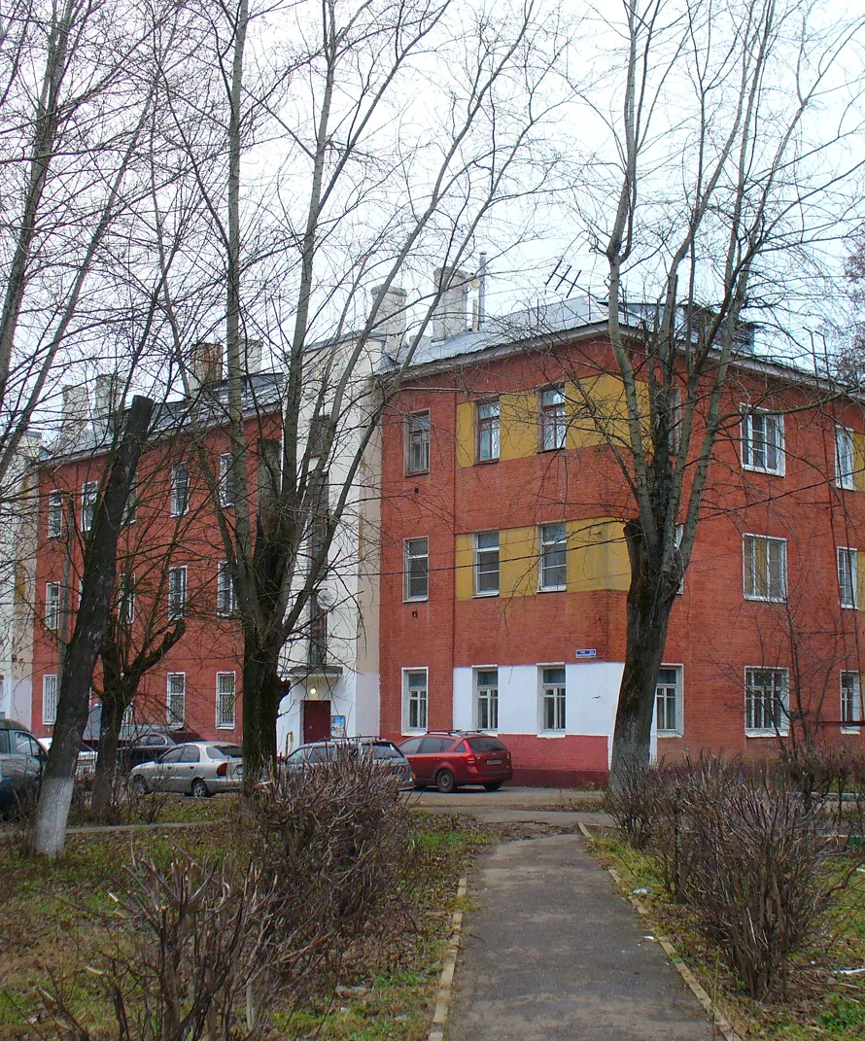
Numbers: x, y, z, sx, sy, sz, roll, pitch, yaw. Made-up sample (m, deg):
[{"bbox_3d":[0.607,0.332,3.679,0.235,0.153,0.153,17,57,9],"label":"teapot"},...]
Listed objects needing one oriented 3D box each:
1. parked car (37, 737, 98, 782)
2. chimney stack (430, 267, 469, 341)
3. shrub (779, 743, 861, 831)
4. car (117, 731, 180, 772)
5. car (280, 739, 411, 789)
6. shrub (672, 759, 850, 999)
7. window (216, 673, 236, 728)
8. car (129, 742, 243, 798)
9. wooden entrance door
[{"bbox_3d":[-11.021,7.141,44.002,1.700,1.440,4.300,7,-10,-42],"label":"parked car"},{"bbox_3d":[0.581,-7.296,51.114,1.060,2.565,0.640,7,-10,-42],"label":"chimney stack"},{"bbox_3d":[5.566,3.746,21.300,1.150,1.280,1.150,1,-7,0],"label":"shrub"},{"bbox_3d":[-7.877,7.204,45.000,1.750,1.430,4.600,7,-10,-43],"label":"car"},{"bbox_3d":[-2.521,5.972,36.500,1.700,1.480,4.350,7,-10,-43],"label":"car"},{"bbox_3d":[1.954,2.107,8.909,1.032,1.299,1.032,0,-7,0],"label":"shrub"},{"bbox_3d":[-6.479,5.685,46.579,0.150,1.780,1.060,7,-10,-42],"label":"window"},{"bbox_3d":[-6.228,6.505,39.000,4.240,1.430,1.680,-6,-10,44],"label":"car"},{"bbox_3d":[-3.530,6.567,45.372,0.120,2.100,1.280,7,-10,-42],"label":"wooden entrance door"}]

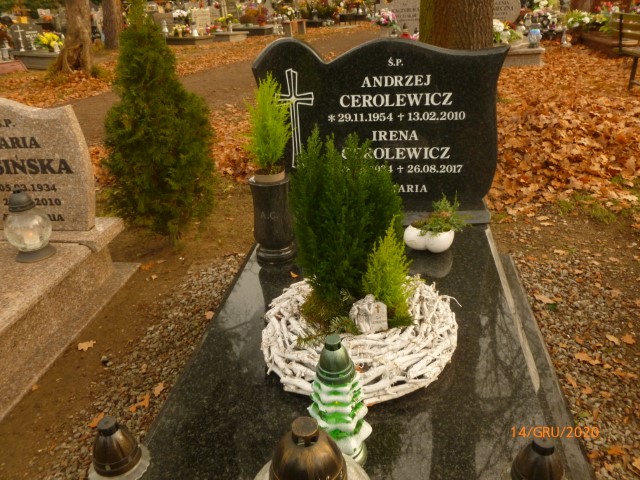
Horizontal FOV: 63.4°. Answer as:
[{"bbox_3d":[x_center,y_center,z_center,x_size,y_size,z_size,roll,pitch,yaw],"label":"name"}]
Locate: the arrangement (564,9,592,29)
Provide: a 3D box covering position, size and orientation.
[{"bbox_3d":[4.539,-3.879,9.079,0.480,0.360,0.400,1,27,9],"label":"arrangement"}]

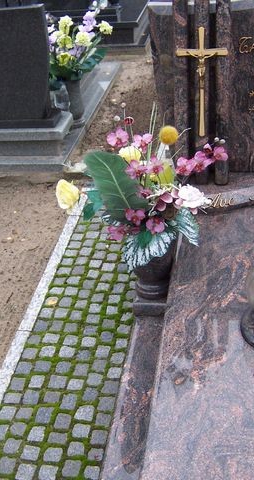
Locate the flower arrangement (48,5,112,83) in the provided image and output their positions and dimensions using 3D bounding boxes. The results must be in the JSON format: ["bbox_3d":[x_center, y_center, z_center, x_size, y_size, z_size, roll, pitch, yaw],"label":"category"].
[{"bbox_3d":[-0.324,-1.167,3.640,0.470,0.440,0.400,3,33,14],"label":"flower arrangement"}]

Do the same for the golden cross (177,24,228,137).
[{"bbox_3d":[0.266,-0.551,2.154,0.179,0.395,0.035,1,32,10],"label":"golden cross"}]

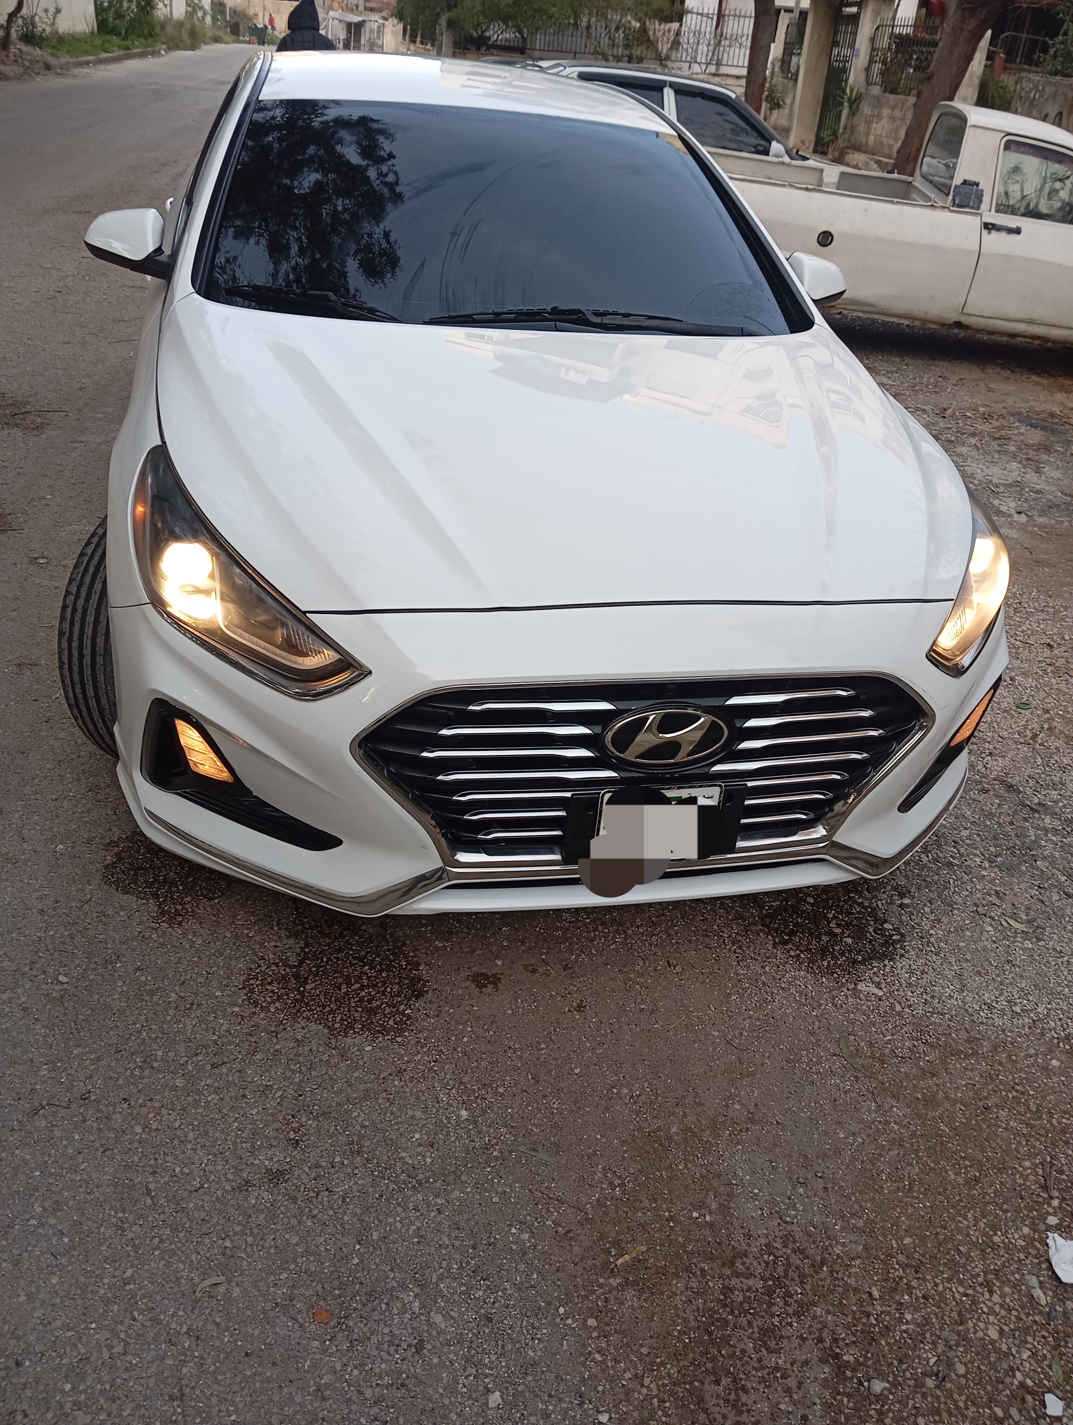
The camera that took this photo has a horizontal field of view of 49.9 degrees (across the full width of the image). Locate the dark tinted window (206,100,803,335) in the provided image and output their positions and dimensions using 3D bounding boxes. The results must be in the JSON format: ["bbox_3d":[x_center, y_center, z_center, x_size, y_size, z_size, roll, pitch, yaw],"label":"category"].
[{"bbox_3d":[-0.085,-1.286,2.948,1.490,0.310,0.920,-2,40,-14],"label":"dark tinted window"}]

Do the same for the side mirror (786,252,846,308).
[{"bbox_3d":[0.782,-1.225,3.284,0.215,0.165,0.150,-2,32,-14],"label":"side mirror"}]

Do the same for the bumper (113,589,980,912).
[{"bbox_3d":[0.158,0.022,2.155,1.830,0.570,0.520,-2,32,-14],"label":"bumper"}]

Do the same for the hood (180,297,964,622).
[{"bbox_3d":[0.091,-0.554,2.339,1.600,0.210,1.200,-2,37,-14],"label":"hood"}]

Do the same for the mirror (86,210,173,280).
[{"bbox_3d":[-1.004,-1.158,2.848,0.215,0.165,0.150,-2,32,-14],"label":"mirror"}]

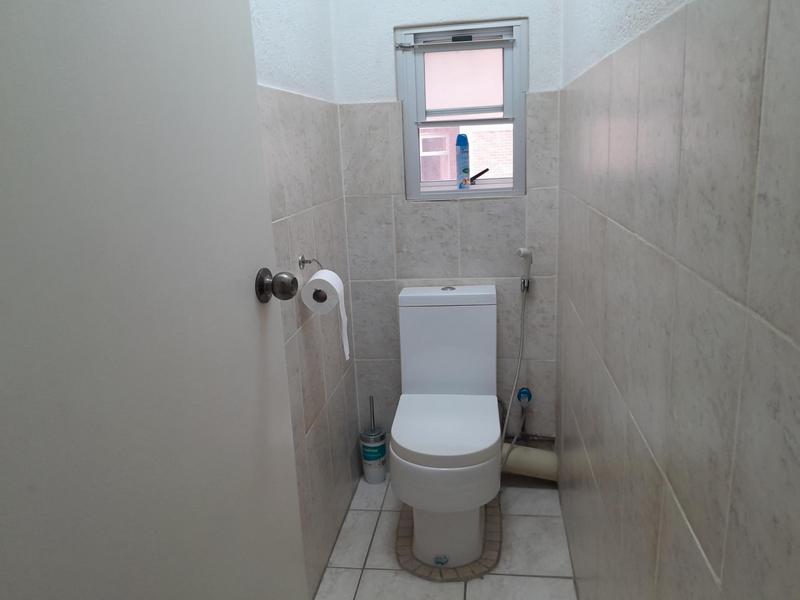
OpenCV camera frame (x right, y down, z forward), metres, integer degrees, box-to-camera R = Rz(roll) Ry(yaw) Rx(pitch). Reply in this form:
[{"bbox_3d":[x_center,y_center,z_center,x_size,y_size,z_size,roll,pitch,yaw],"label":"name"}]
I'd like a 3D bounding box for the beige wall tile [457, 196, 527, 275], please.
[{"bbox_3d":[0.351,-0.246,2.271,0.250,0.328,0.010,-1,15,8],"label":"beige wall tile"}]

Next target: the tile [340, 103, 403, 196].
[{"bbox_3d":[-0.104,-0.569,2.272,0.241,0.335,0.010,-1,14,8],"label":"tile"}]

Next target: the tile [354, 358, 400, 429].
[{"bbox_3d":[-0.082,0.406,2.506,0.194,0.334,0.010,-1,15,8],"label":"tile"}]

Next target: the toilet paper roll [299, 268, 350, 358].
[{"bbox_3d":[-0.213,0.051,1.754,0.115,0.260,0.100,-1,15,8],"label":"toilet paper roll"}]

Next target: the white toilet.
[{"bbox_3d":[0.174,0.432,2.145,0.360,0.840,0.605,-1,14,8],"label":"white toilet"}]

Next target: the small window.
[{"bbox_3d":[0.231,-0.686,2.209,0.468,0.607,0.070,-1,14,8],"label":"small window"}]

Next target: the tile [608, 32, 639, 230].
[{"bbox_3d":[0.442,-0.317,1.178,0.010,0.335,0.247,-1,14,8],"label":"tile"}]

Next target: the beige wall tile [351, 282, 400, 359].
[{"bbox_3d":[-0.096,0.082,2.442,0.189,0.332,0.010,-1,14,8],"label":"beige wall tile"}]

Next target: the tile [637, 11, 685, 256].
[{"bbox_3d":[0.401,-0.249,0.928,0.010,0.339,0.242,-1,15,8],"label":"tile"}]

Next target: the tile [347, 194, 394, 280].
[{"bbox_3d":[-0.113,-0.242,2.359,0.189,0.332,0.010,-1,14,8],"label":"tile"}]

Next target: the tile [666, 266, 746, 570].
[{"bbox_3d":[0.382,0.140,0.760,0.010,0.328,0.235,-1,15,8],"label":"tile"}]

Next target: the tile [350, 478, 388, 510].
[{"bbox_3d":[-0.119,0.800,2.485,0.113,0.010,0.253,-1,14,8],"label":"tile"}]

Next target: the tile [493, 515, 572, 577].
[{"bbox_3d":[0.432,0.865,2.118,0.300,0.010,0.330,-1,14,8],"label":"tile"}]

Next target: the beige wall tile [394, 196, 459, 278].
[{"bbox_3d":[0.104,-0.243,2.308,0.250,0.328,0.010,-1,15,8],"label":"beige wall tile"}]

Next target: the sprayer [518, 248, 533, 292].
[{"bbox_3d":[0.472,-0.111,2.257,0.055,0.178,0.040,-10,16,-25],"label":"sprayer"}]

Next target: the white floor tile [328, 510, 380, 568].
[{"bbox_3d":[-0.159,0.864,2.180,0.123,0.010,0.329,-1,15,8],"label":"white floor tile"}]

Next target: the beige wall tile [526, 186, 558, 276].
[{"bbox_3d":[0.532,-0.248,2.244,0.116,0.328,0.010,-1,15,8],"label":"beige wall tile"}]

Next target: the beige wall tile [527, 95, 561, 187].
[{"bbox_3d":[0.516,-0.571,2.161,0.116,0.339,0.010,-1,15,8],"label":"beige wall tile"}]

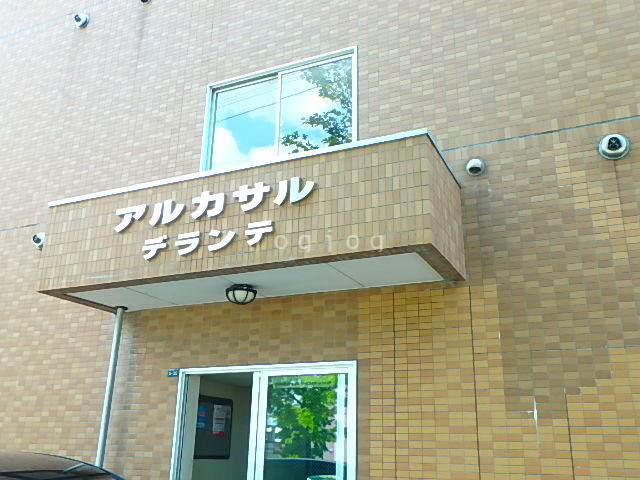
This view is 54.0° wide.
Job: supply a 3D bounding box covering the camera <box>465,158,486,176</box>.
[{"bbox_3d":[1.228,-0.588,4.979,0.152,0.152,0.066,-8,-21,24],"label":"camera"}]

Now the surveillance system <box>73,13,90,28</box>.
[{"bbox_3d":[-2.953,-2.732,7.778,0.205,0.205,0.090,-8,-21,24],"label":"surveillance system"}]

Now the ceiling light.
[{"bbox_3d":[-0.634,0.448,5.057,0.250,0.143,0.250,1,-19,0],"label":"ceiling light"}]

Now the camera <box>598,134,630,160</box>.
[{"bbox_3d":[2.133,-0.696,4.562,0.205,0.205,0.085,-8,-21,24],"label":"camera"}]

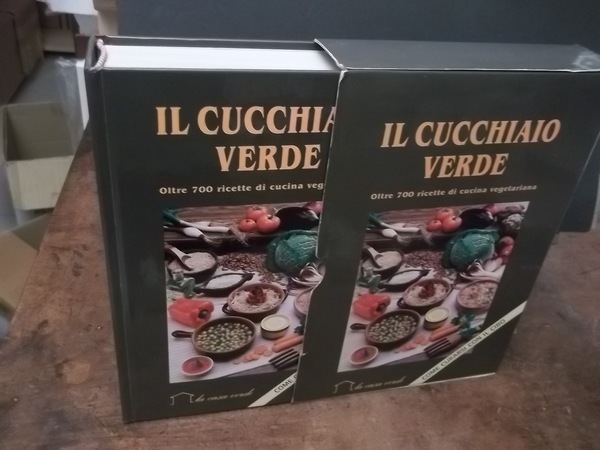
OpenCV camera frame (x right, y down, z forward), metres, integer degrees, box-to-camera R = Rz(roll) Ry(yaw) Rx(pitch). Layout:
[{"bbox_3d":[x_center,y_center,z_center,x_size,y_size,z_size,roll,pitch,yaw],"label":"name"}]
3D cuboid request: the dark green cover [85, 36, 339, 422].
[{"bbox_3d":[-0.029,0.016,0.348,0.170,0.246,0.046,-4,35,-15],"label":"dark green cover"}]

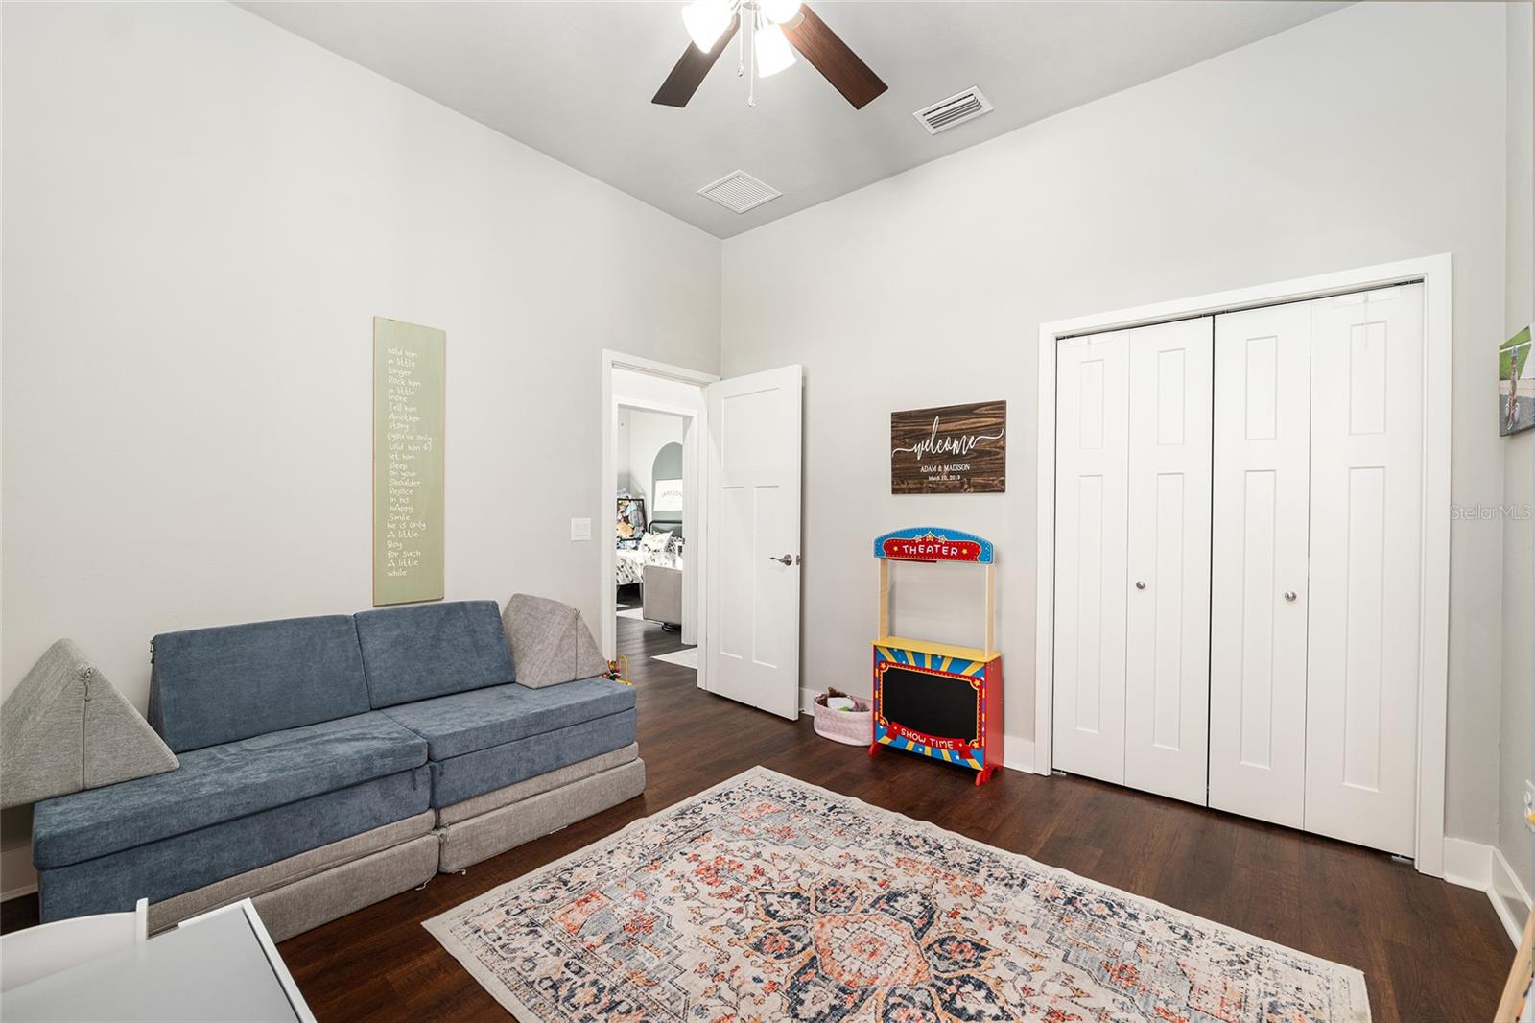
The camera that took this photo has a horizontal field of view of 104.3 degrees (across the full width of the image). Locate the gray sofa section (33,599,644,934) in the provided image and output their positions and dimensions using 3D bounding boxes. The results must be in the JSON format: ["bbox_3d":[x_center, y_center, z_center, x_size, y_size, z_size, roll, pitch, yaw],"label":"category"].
[{"bbox_3d":[-1.413,0.816,2.257,0.870,0.790,1.700,1,0,41],"label":"gray sofa section"}]

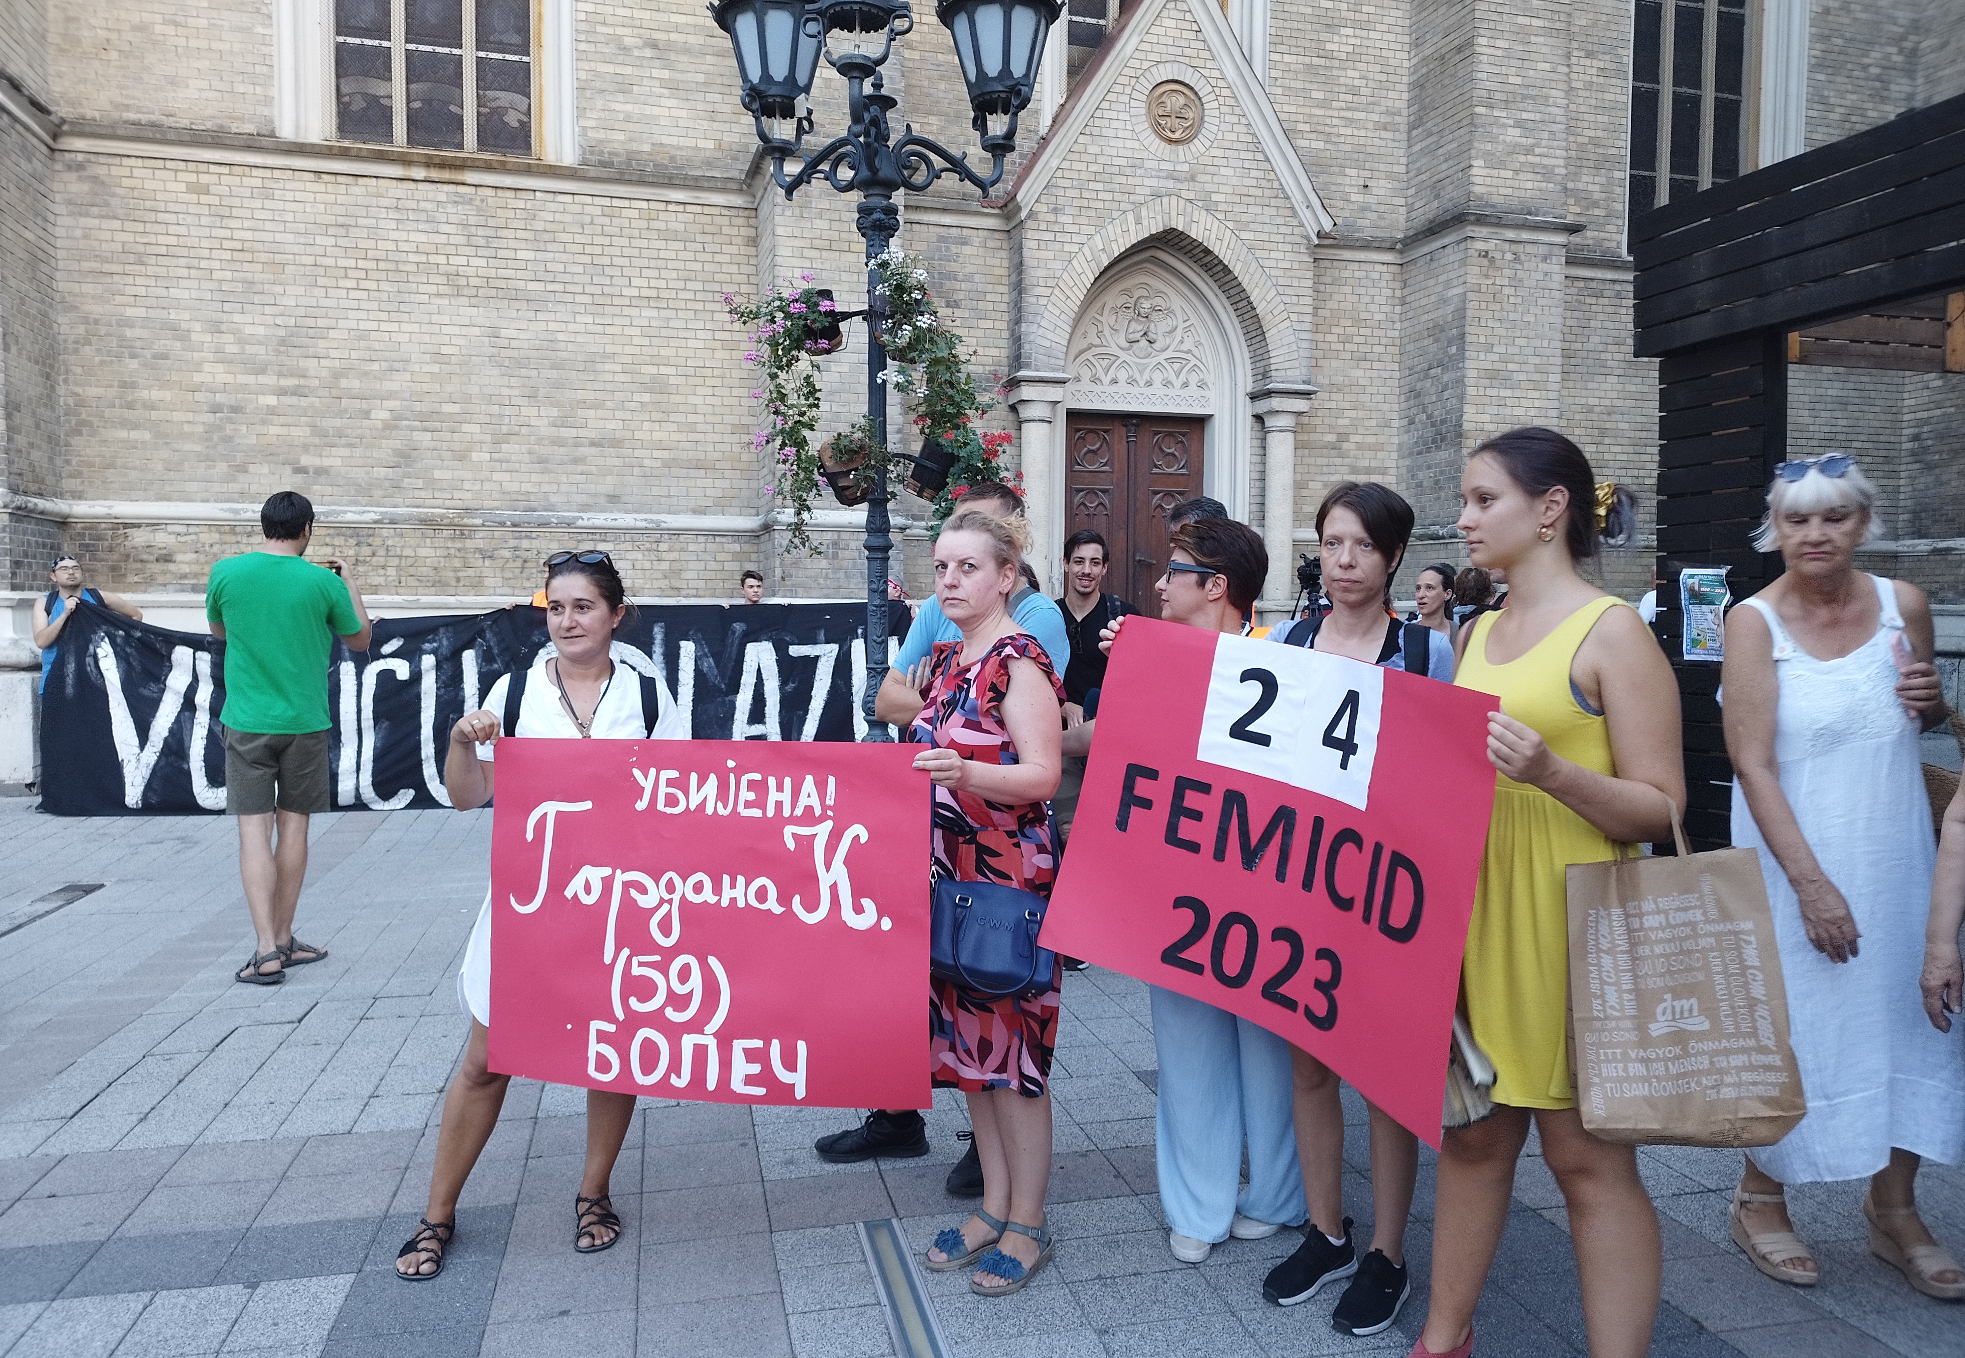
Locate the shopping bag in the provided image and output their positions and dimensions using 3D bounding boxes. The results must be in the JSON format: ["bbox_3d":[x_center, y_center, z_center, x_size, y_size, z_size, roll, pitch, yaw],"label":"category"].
[{"bbox_3d":[1.127,0.477,2.200,0.320,0.520,0.140,-6,-3,17],"label":"shopping bag"}]

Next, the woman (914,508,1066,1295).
[{"bbox_3d":[0.012,0.450,2.950,0.430,1.639,0.420,4,5,45],"label":"woman"}]

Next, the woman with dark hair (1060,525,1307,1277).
[{"bbox_3d":[0.480,0.452,3.030,0.500,1.622,0.480,3,4,37],"label":"woman with dark hair"}]

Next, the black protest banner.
[{"bbox_3d":[-3.211,0.167,9.135,5.521,1.400,0.250,0,3,-11],"label":"black protest banner"}]

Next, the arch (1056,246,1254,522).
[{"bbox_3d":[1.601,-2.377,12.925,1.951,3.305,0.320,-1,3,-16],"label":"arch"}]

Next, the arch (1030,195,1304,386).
[{"bbox_3d":[1.638,-3.513,12.473,2.632,1.661,0.400,-1,3,-16],"label":"arch"}]

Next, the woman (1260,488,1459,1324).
[{"bbox_3d":[0.773,0.445,2.830,0.460,1.700,0.380,2,4,25],"label":"woman"}]

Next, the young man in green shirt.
[{"bbox_3d":[-2.659,0.195,5.250,0.600,1.837,0.480,0,3,-7],"label":"young man in green shirt"}]

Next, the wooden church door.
[{"bbox_3d":[1.463,-1.228,13.162,1.456,2.647,0.120,-1,3,-16],"label":"wooden church door"}]

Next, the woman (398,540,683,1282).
[{"bbox_3d":[-0.971,0.492,3.030,0.620,1.551,0.460,0,3,-12],"label":"woman"}]

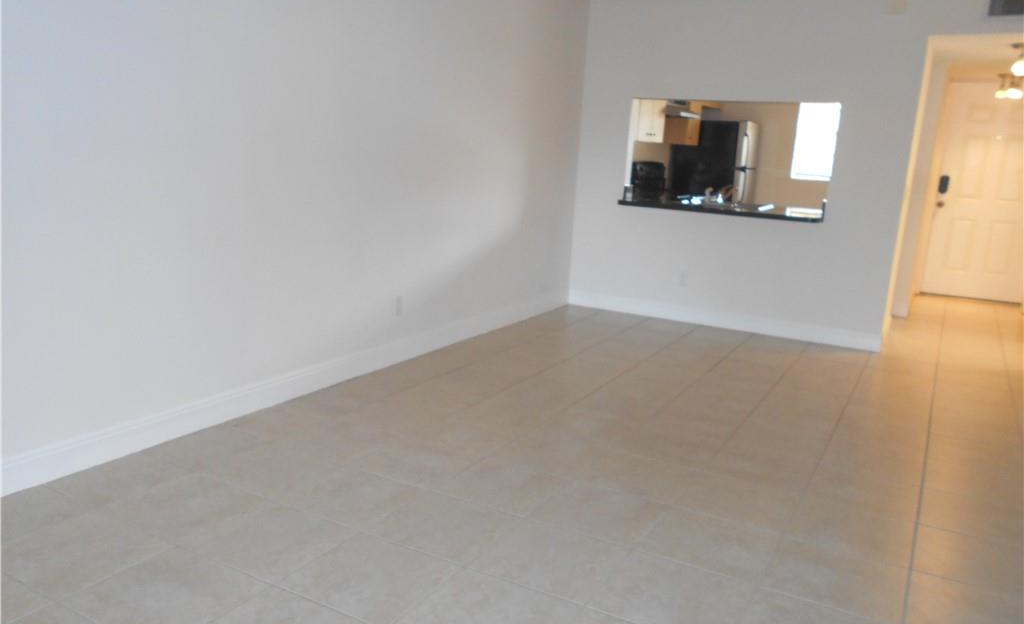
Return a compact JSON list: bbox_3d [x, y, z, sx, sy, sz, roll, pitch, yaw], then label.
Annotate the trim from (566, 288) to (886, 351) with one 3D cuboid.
[{"bbox_3d":[1.559,0.037,5.985,2.410,0.132,0.016,9,14,26],"label":"trim"}]

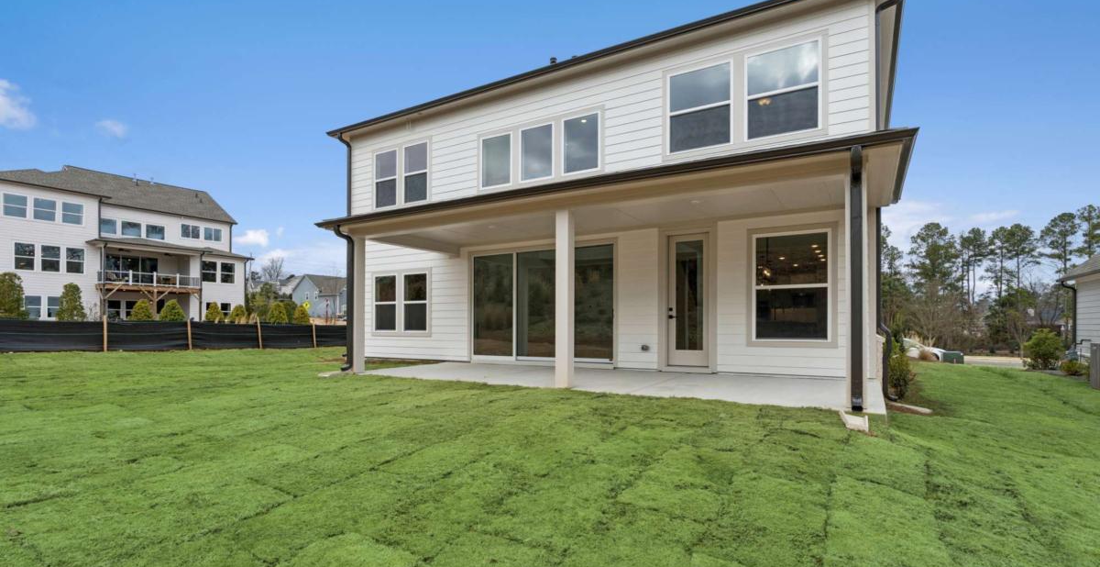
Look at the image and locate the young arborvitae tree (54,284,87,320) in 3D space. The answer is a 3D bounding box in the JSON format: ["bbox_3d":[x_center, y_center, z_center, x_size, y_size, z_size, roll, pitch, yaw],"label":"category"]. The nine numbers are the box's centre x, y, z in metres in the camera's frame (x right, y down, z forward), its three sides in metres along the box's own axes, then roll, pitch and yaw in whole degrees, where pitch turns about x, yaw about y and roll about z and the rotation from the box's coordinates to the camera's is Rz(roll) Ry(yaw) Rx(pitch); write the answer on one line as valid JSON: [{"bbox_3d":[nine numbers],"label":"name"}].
[{"bbox_3d":[-18.321,1.195,18.700,0.910,2.390,0.910,-1,-2,37],"label":"young arborvitae tree"}]

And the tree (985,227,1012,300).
[{"bbox_3d":[68.840,-0.176,75.000,3.770,16.950,3.770,-1,-2,37],"label":"tree"}]

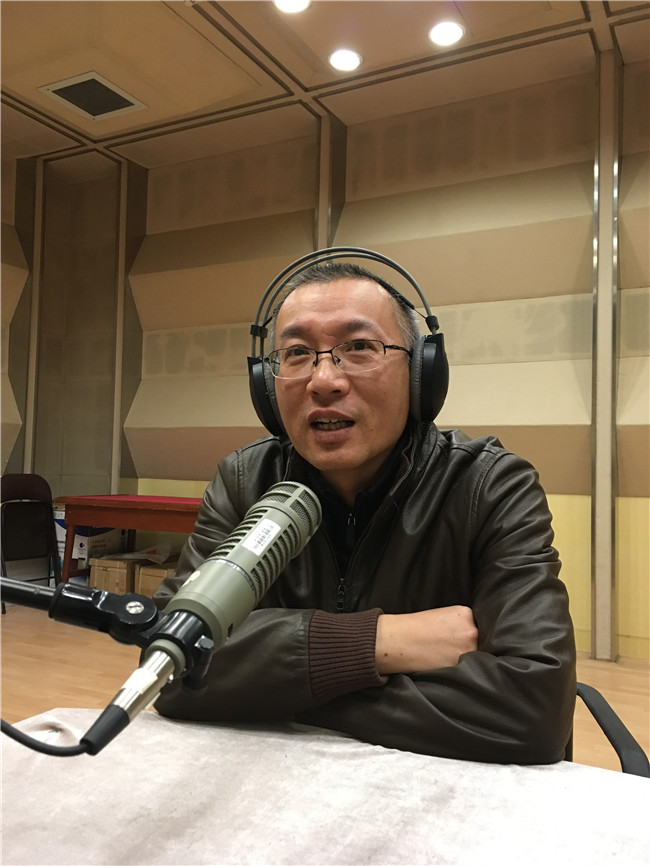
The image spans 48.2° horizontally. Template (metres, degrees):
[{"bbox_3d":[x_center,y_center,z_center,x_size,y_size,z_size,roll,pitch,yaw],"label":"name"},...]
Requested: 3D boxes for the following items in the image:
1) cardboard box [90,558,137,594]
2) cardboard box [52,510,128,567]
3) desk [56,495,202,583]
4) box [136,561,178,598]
[{"bbox_3d":[-1.339,1.016,4.890,0.297,0.360,0.390,0,-2,22],"label":"cardboard box"},{"bbox_3d":[-1.721,0.883,5.331,0.327,0.641,0.441,0,-2,22],"label":"cardboard box"},{"bbox_3d":[-1.044,0.825,4.836,1.380,0.750,0.660,0,-2,22],"label":"desk"},{"bbox_3d":[-0.972,1.018,4.668,0.315,0.355,0.390,0,-2,22],"label":"box"}]

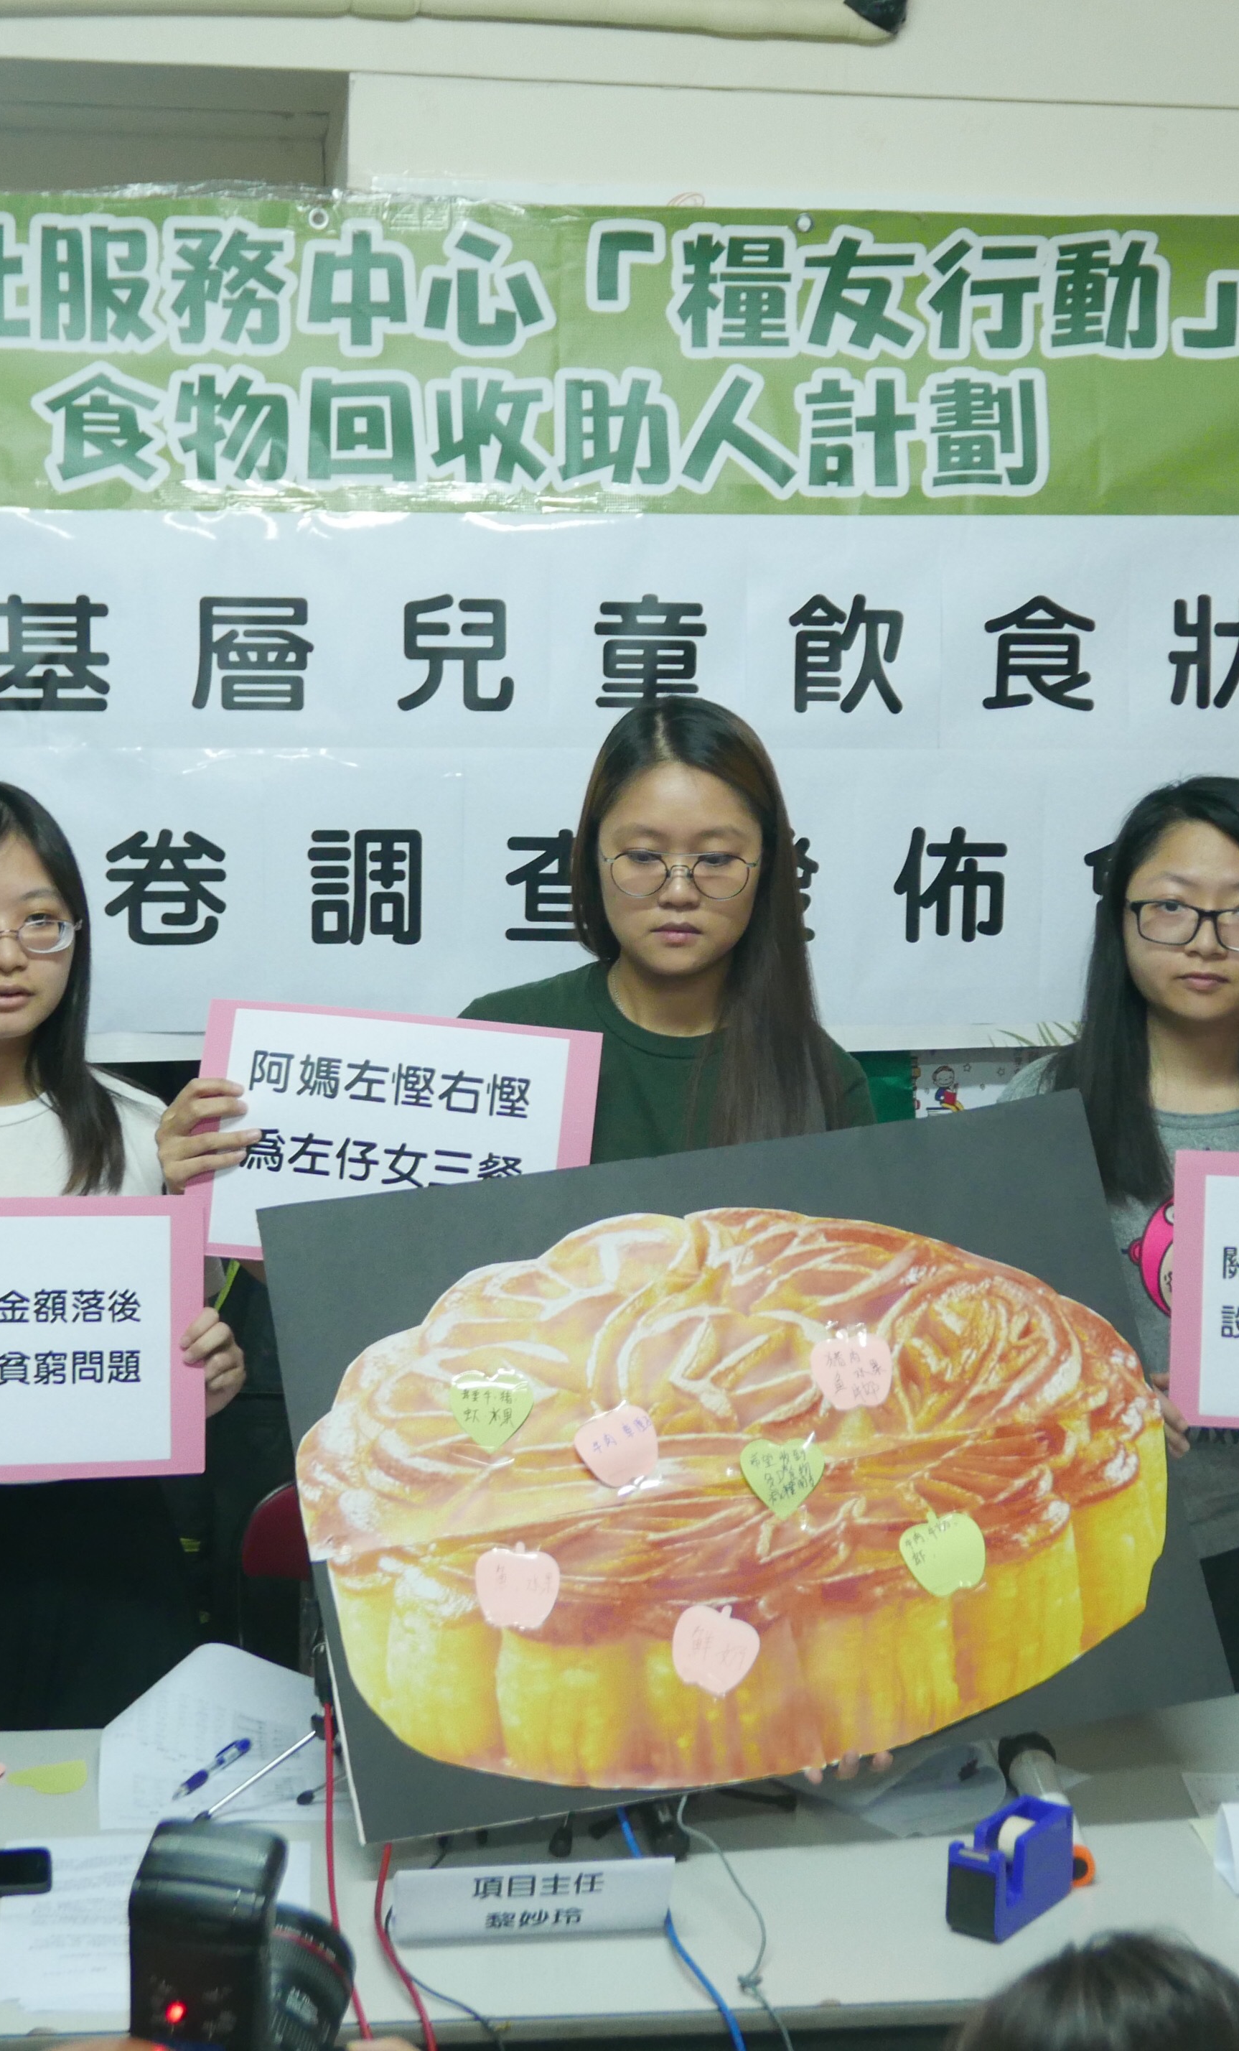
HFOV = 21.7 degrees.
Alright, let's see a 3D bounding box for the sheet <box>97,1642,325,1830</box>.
[{"bbox_3d":[-0.333,0.599,2.767,0.220,0.075,0.265,0,8,-7],"label":"sheet"}]

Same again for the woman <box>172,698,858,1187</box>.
[{"bbox_3d":[-0.076,0.526,2.983,0.600,1.645,0.420,1,8,-2],"label":"woman"}]

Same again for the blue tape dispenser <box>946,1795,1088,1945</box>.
[{"bbox_3d":[0.305,0.652,2.507,0.047,0.069,0.122,7,10,33],"label":"blue tape dispenser"}]

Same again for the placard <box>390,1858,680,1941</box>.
[{"bbox_3d":[-0.069,0.653,2.466,0.212,0.064,0.070,0,8,-8],"label":"placard"}]

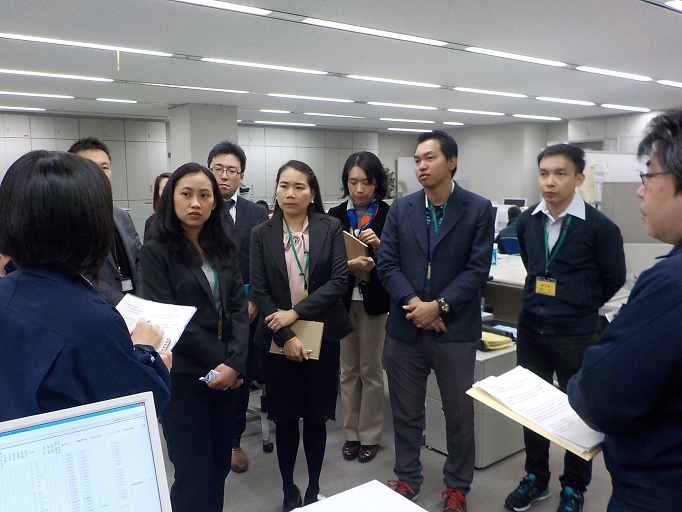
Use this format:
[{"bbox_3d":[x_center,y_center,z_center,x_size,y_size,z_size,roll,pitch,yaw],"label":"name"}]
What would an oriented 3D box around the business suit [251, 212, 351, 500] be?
[{"bbox_3d":[-0.181,0.472,2.712,0.470,1.359,0.340,-1,7,-1],"label":"business suit"}]

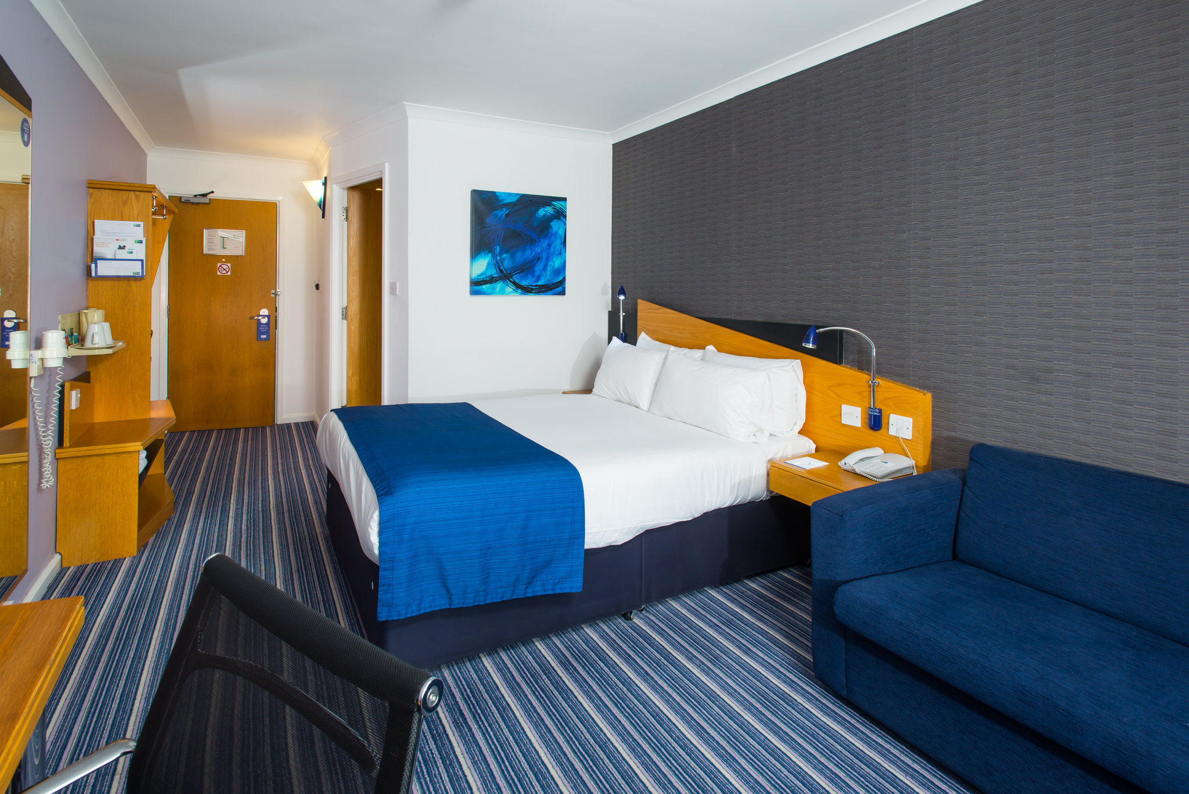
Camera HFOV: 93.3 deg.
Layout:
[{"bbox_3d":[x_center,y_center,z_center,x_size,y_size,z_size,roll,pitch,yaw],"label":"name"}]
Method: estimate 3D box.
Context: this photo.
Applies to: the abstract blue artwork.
[{"bbox_3d":[-0.518,-1.068,3.890,0.690,0.700,0.040,-4,7,-30],"label":"abstract blue artwork"}]

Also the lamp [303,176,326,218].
[{"bbox_3d":[-2.287,-1.628,4.600,0.165,0.335,0.260,-3,7,-30],"label":"lamp"}]

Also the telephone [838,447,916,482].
[{"bbox_3d":[1.110,0.266,2.200,0.210,0.080,0.185,-3,7,-30],"label":"telephone"}]

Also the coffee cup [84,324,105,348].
[{"bbox_3d":[-2.464,-0.298,2.770,0.083,0.105,0.105,-5,8,-42],"label":"coffee cup"}]

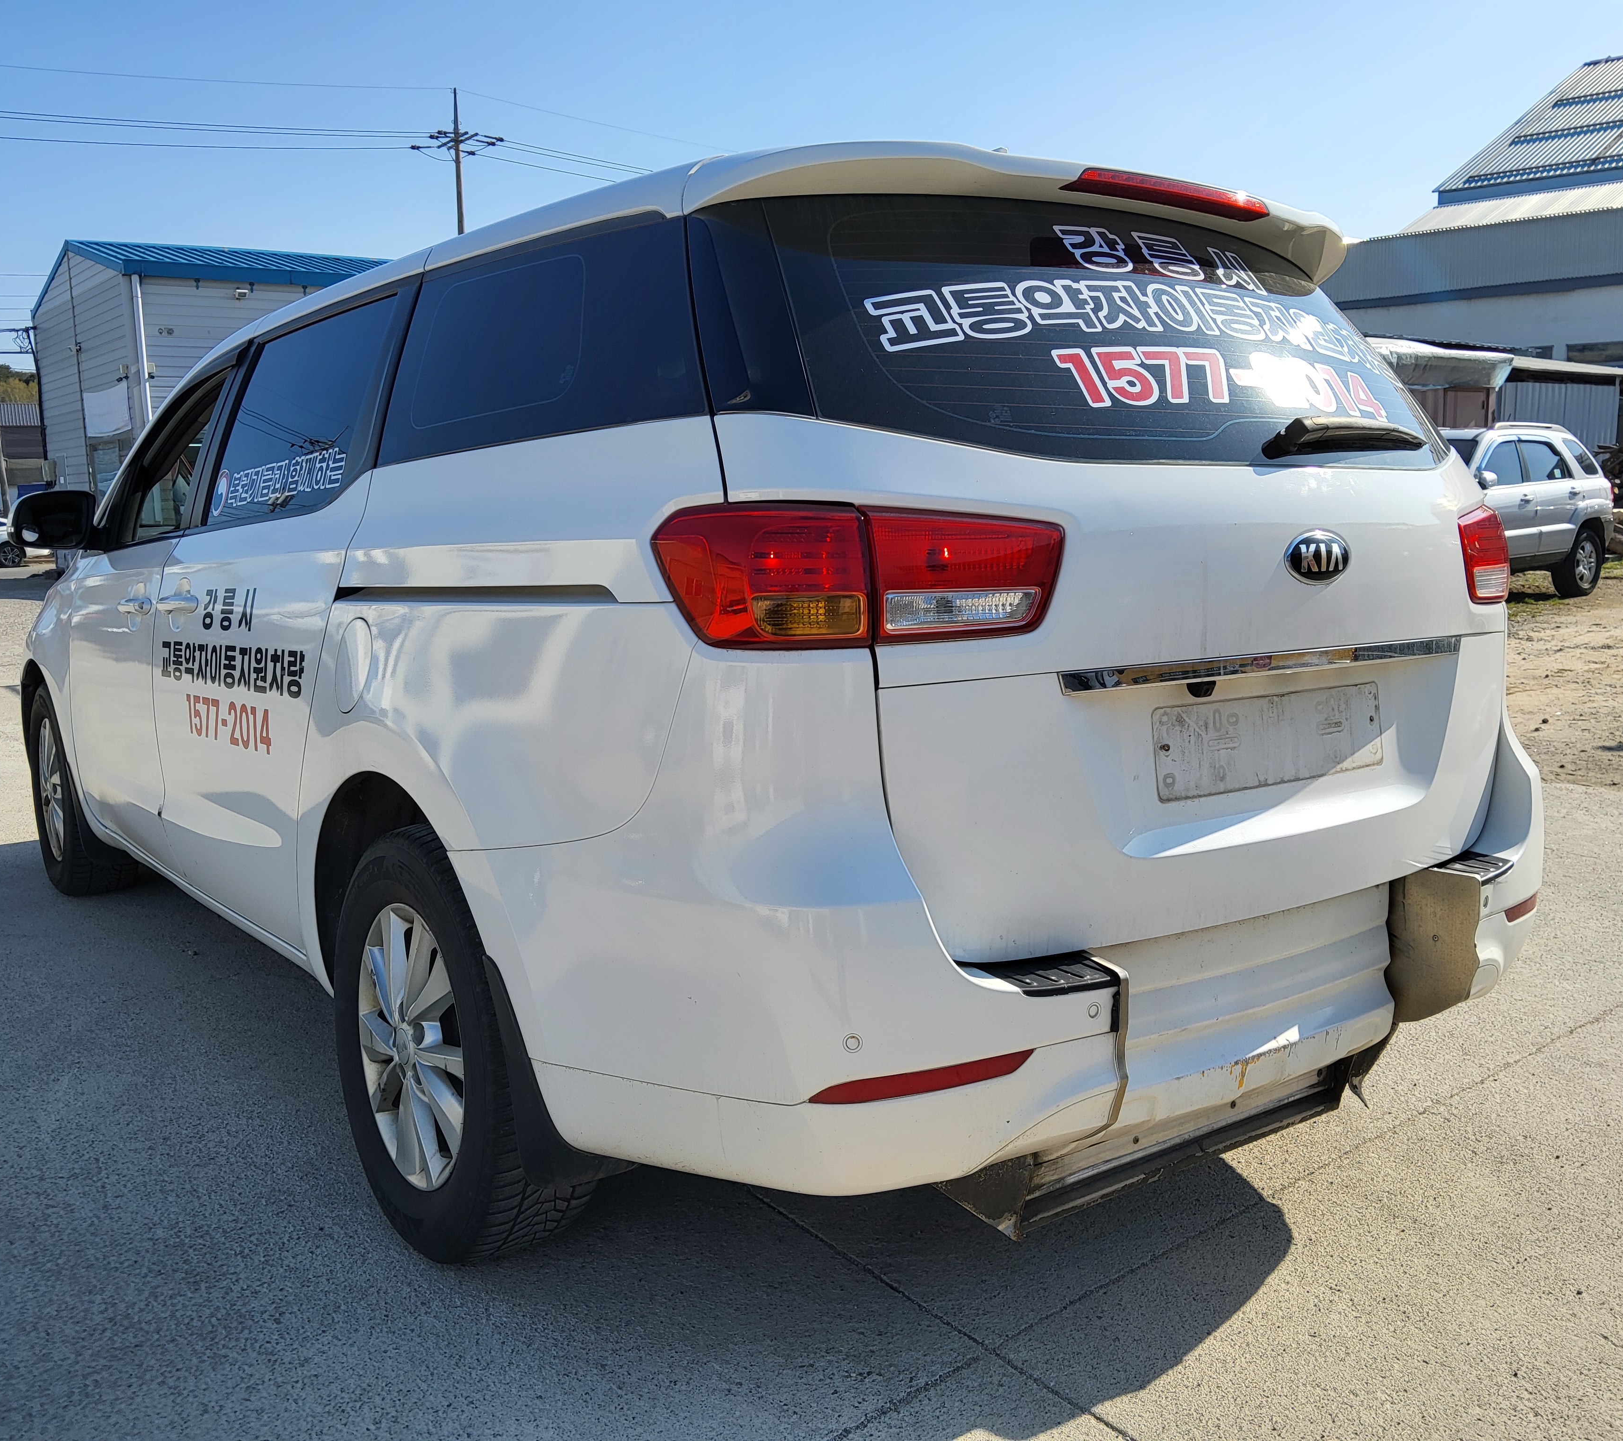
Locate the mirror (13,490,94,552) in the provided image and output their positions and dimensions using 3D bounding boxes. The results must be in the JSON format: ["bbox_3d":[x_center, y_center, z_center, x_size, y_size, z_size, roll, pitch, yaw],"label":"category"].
[{"bbox_3d":[-2.030,-0.543,3.875,0.240,0.175,0.140,-6,9,-37],"label":"mirror"}]

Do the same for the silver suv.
[{"bbox_3d":[6.074,-2.039,14.226,4.350,1.690,1.830,-6,9,-35],"label":"silver suv"}]

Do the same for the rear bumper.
[{"bbox_3d":[0.510,0.182,2.247,1.950,0.680,0.730,-6,9,-37],"label":"rear bumper"}]

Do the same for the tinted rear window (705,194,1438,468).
[{"bbox_3d":[0.579,-0.516,2.062,1.720,0.380,0.190,-6,-18,-37],"label":"tinted rear window"}]

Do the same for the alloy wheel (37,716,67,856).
[{"bbox_3d":[-2.425,0.218,4.792,0.150,0.460,0.460,-6,9,-37],"label":"alloy wheel"}]

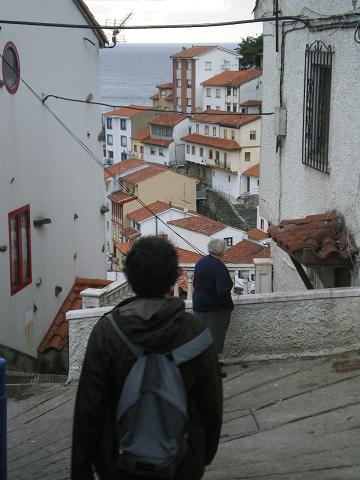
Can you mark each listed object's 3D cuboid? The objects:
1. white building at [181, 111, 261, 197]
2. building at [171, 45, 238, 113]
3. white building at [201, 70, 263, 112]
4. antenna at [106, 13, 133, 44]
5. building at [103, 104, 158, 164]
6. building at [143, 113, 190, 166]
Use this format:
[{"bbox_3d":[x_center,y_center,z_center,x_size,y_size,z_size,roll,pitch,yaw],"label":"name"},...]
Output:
[{"bbox_3d":[7.645,-12.551,144.502,7.500,10.500,17.000,-5,12,-26],"label":"white building"},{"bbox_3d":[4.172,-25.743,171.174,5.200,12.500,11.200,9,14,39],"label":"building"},{"bbox_3d":[9.929,-22.372,163.143,8.500,8.200,9.800,-7,13,-33],"label":"white building"},{"bbox_3d":[-1.162,-3.998,19.394,0.420,0.620,0.800,-4,11,-18],"label":"antenna"},{"bbox_3d":[-6.657,-16.561,163.008,8.000,9.200,6.900,-9,14,-39],"label":"building"},{"bbox_3d":[-0.912,-14.914,151.306,6.200,7.000,6.400,-8,13,-35],"label":"building"}]

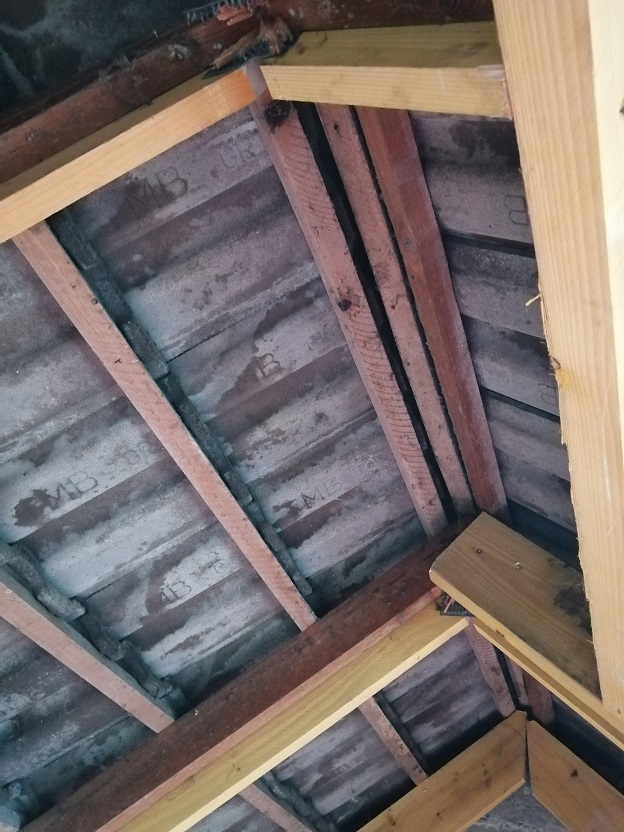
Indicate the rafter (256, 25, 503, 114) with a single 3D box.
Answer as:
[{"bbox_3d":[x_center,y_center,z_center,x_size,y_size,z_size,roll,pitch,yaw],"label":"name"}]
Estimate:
[{"bbox_3d":[0.074,-0.308,0.542,0.090,0.360,0.035,-36,-50,-12],"label":"rafter"}]

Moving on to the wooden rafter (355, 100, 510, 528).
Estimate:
[{"bbox_3d":[0.243,-0.114,1.107,0.046,0.044,0.950,39,-19,48],"label":"wooden rafter"}]

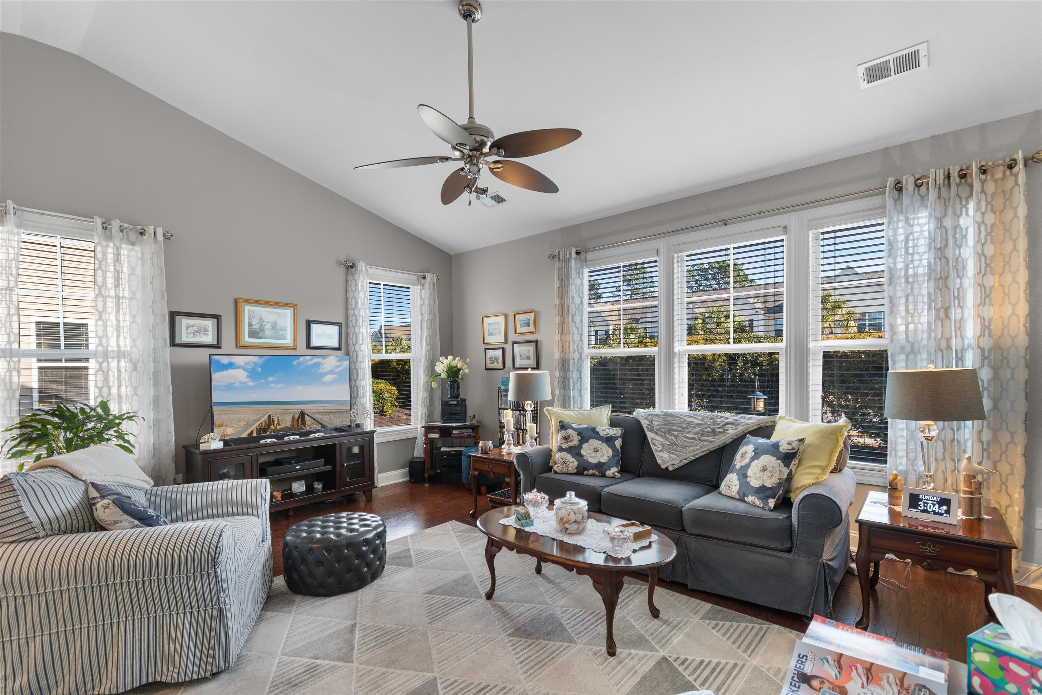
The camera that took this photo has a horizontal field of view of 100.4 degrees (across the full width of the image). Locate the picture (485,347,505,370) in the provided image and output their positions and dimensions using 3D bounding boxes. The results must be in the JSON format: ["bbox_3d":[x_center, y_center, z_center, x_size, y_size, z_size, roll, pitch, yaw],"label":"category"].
[{"bbox_3d":[-0.301,0.140,5.129,0.311,0.254,0.025,-1,-1,39],"label":"picture"}]

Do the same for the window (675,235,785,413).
[{"bbox_3d":[1.781,-0.026,3.761,0.894,1.802,0.100,-2,-3,41],"label":"window"}]

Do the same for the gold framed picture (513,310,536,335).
[{"bbox_3d":[0.051,-0.268,4.830,0.300,0.248,0.025,-1,-1,39],"label":"gold framed picture"}]

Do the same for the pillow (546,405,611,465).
[{"bbox_3d":[0.514,0.799,3.836,0.550,0.520,0.180,-1,-19,24],"label":"pillow"}]

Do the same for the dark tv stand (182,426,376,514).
[{"bbox_3d":[-2.121,1.179,4.004,0.430,0.700,1.456,-1,-1,43],"label":"dark tv stand"}]

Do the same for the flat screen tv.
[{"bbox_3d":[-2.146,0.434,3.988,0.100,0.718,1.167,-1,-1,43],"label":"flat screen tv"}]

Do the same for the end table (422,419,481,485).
[{"bbox_3d":[-0.773,1.214,4.995,0.651,0.655,0.396,0,-2,-4],"label":"end table"}]

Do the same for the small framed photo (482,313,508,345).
[{"bbox_3d":[-0.337,-0.227,5.475,0.406,0.374,0.030,-2,-3,41],"label":"small framed photo"}]

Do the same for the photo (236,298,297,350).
[{"bbox_3d":[-2.315,-0.201,3.978,0.025,0.436,0.502,-1,-1,41],"label":"photo"}]

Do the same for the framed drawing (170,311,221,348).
[{"bbox_3d":[-2.769,-0.144,3.710,0.030,0.295,0.355,-2,-3,41],"label":"framed drawing"}]

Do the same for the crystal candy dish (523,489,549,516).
[{"bbox_3d":[0.097,0.969,2.723,0.161,0.142,0.161,-1,-2,0],"label":"crystal candy dish"}]

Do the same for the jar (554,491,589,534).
[{"bbox_3d":[0.283,0.922,2.464,0.197,0.210,0.197,0,-2,0],"label":"jar"}]

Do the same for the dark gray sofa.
[{"bbox_3d":[1.115,1.030,3.308,2.239,0.894,0.915,-2,-3,38],"label":"dark gray sofa"}]

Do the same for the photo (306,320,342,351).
[{"bbox_3d":[-1.978,-0.120,4.364,0.025,0.281,0.355,-1,-1,41],"label":"photo"}]

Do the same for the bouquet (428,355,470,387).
[{"bbox_3d":[-0.885,0.287,5.362,0.480,0.370,0.420,0,-2,-5],"label":"bouquet"}]

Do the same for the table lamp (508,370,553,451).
[{"bbox_3d":[0.084,0.573,4.047,0.400,0.750,0.400,-1,-1,0],"label":"table lamp"}]

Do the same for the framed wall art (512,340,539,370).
[{"bbox_3d":[0.051,0.089,5.088,0.388,0.343,0.030,-2,-3,38],"label":"framed wall art"}]

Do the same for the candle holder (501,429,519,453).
[{"bbox_3d":[-0.111,0.864,4.058,0.130,0.218,0.130,-2,-3,38],"label":"candle holder"}]

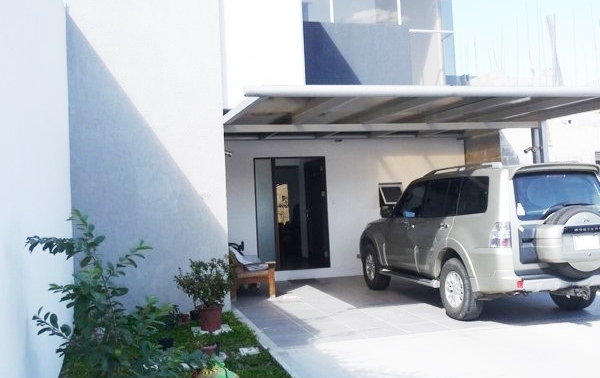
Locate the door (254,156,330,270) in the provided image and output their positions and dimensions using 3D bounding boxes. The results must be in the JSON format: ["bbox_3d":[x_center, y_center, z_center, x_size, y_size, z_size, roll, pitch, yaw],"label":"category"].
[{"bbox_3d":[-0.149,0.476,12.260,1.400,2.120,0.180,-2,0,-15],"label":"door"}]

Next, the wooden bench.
[{"bbox_3d":[-0.932,1.301,10.692,0.780,0.880,1.300,-2,0,-15],"label":"wooden bench"}]

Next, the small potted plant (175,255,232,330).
[{"bbox_3d":[-1.190,1.292,8.002,0.700,0.920,0.680,-2,0,-15],"label":"small potted plant"}]

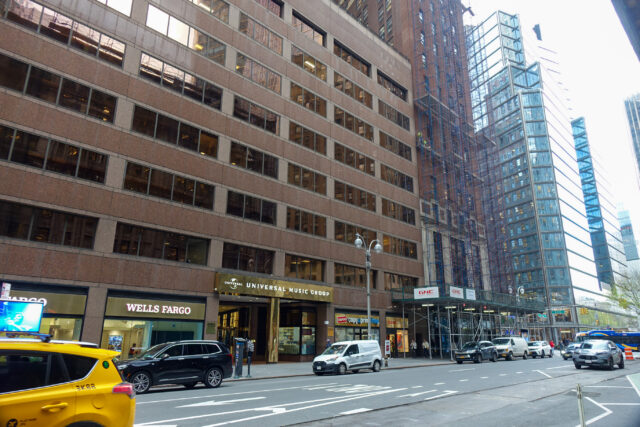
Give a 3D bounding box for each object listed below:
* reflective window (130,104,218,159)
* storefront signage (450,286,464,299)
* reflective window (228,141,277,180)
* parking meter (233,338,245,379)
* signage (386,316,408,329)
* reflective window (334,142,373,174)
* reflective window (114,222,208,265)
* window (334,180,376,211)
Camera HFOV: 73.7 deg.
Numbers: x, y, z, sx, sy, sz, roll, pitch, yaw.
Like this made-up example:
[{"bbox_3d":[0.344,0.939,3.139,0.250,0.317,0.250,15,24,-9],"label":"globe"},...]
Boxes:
[{"bbox_3d":[-9.743,-5.483,29.425,6.216,1.825,0.200,16,-23,-42],"label":"reflective window"},{"bbox_3d":[12.817,7.395,39.749,2.479,0.947,0.060,16,-23,-42],"label":"storefront signage"},{"bbox_3d":[-5.117,-4.133,33.824,4.605,1.825,0.200,16,-23,-42],"label":"reflective window"},{"bbox_3d":[-3.827,6.810,20.111,0.420,1.760,0.420,16,-23,-42],"label":"parking meter"},{"bbox_3d":[7.582,10.690,41.556,0.150,0.967,3.623,-15,-23,43],"label":"signage"},{"bbox_3d":[3.591,-5.386,43.193,6.205,1.825,0.200,16,-23,-42],"label":"reflective window"},{"bbox_3d":[-9.814,2.081,27.179,6.216,1.825,0.200,16,-23,-42],"label":"reflective window"},{"bbox_3d":[3.416,-1.581,40.083,5.835,1.721,0.170,16,-23,-42],"label":"window"}]

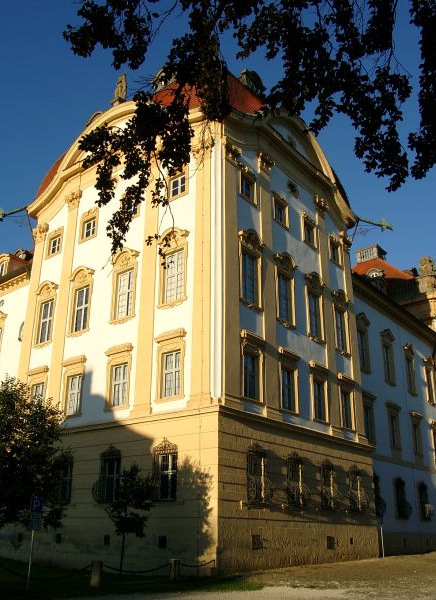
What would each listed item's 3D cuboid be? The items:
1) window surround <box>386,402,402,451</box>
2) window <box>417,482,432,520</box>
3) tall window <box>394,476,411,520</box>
[{"bbox_3d":[13.450,9.730,44.853,0.289,3.419,1.830,-16,-27,36],"label":"window surround"},{"bbox_3d":[16.226,15.793,46.156,0.385,2.744,1.444,-16,-27,36],"label":"window"},{"bbox_3d":[12.578,13.625,40.451,0.550,2.730,1.550,-15,-26,35],"label":"tall window"}]

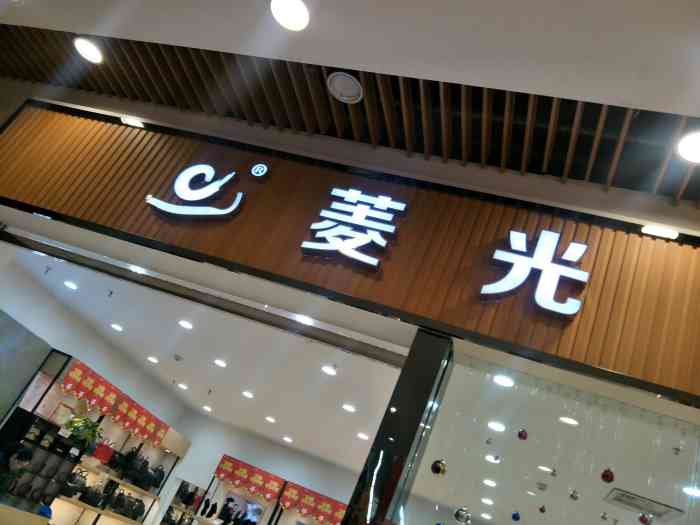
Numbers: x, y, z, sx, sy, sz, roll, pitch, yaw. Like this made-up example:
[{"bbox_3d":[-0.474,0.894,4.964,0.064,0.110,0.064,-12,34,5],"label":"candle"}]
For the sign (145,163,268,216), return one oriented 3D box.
[{"bbox_3d":[-1.153,-0.621,3.962,0.887,0.593,0.080,15,-26,22],"label":"sign"}]

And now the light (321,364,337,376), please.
[{"bbox_3d":[-0.190,0.981,4.388,0.140,0.040,0.140,21,-25,10],"label":"light"}]

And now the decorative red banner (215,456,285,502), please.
[{"bbox_3d":[-1.374,2.998,6.736,0.985,0.281,0.040,15,-26,22],"label":"decorative red banner"}]

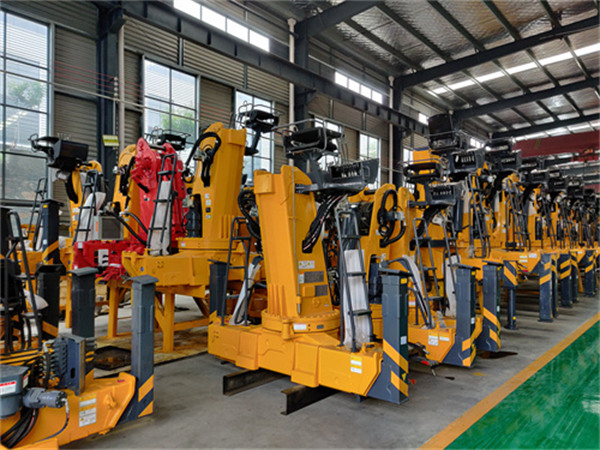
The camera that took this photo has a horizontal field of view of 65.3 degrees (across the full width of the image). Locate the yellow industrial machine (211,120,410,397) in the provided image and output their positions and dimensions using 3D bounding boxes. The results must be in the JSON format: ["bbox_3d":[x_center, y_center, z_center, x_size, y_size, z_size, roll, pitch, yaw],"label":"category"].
[{"bbox_3d":[-0.048,0.297,4.581,2.525,2.222,1.151,-2,-3,39],"label":"yellow industrial machine"}]

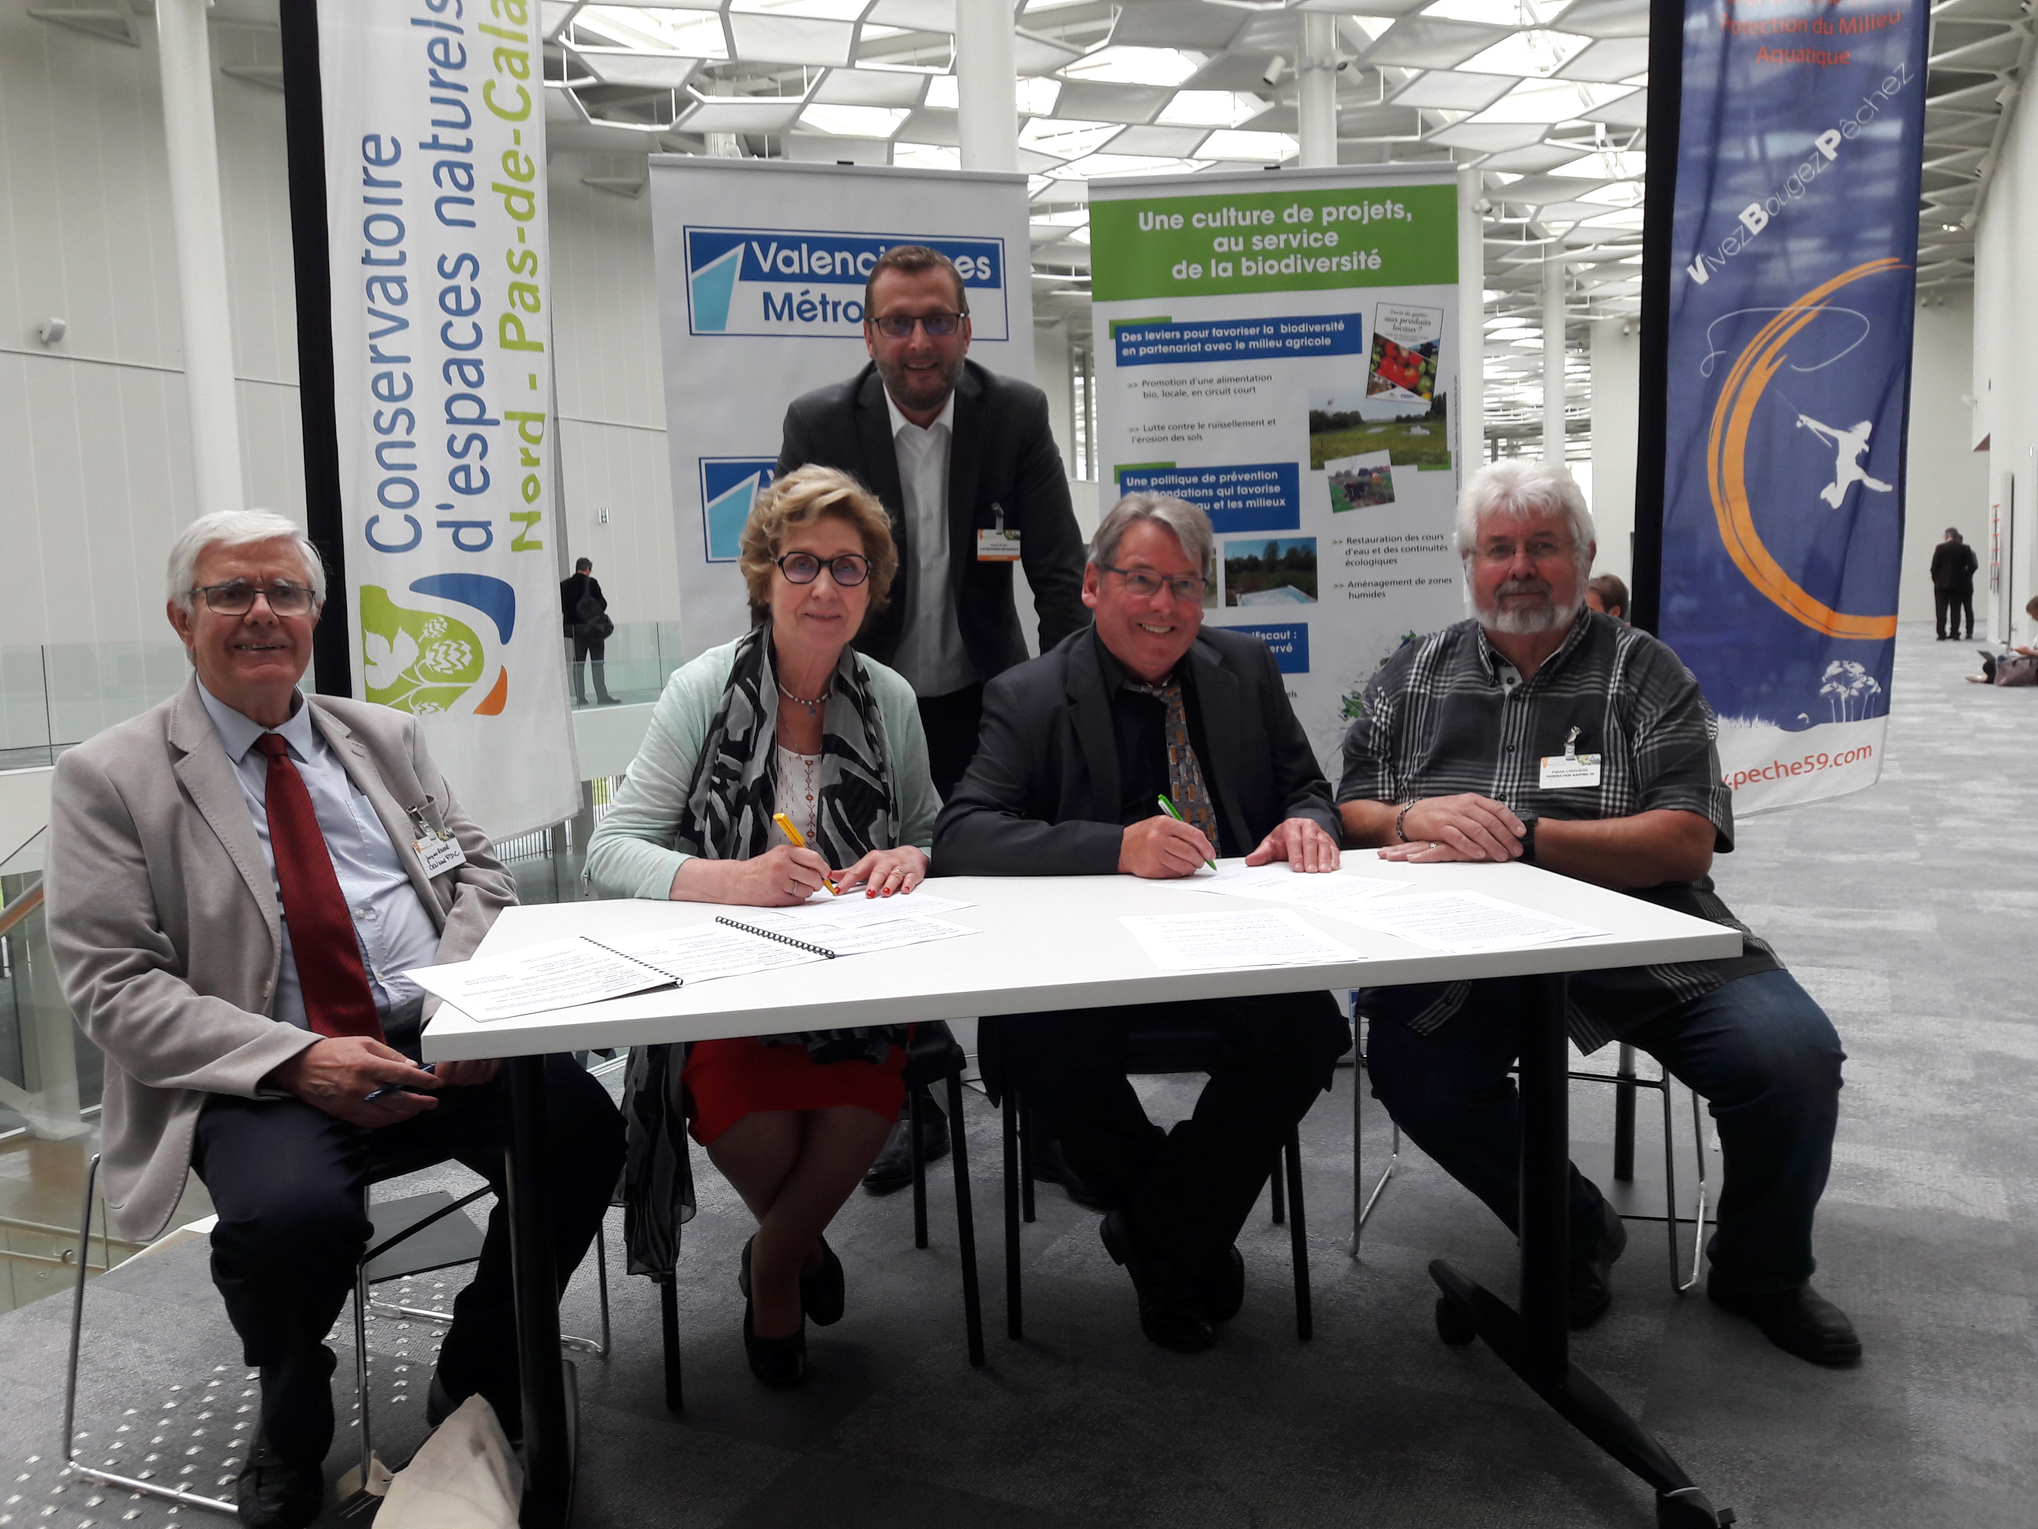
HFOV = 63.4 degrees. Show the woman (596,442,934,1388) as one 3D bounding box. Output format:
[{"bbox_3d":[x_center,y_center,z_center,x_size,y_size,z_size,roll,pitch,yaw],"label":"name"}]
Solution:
[{"bbox_3d":[-0.372,0.241,2.415,0.520,1.330,0.700,-3,6,-9],"label":"woman"}]

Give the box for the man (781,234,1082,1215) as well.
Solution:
[{"bbox_3d":[-0.156,-0.016,2.953,0.540,1.720,0.700,-2,6,-3],"label":"man"}]

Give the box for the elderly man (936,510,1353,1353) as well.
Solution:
[{"bbox_3d":[0.173,0.243,2.467,0.570,1.280,0.700,-2,6,-3],"label":"elderly man"}]

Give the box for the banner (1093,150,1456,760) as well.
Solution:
[{"bbox_3d":[0.615,-0.306,3.831,0.840,2.070,0.200,-2,6,2],"label":"banner"}]

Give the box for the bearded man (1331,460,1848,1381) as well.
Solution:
[{"bbox_3d":[0.847,0.186,2.604,0.720,1.320,0.780,-1,6,14],"label":"bearded man"}]

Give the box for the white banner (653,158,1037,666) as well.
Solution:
[{"bbox_3d":[-0.345,-0.282,3.760,0.850,2.100,0.200,-4,6,-18],"label":"white banner"}]

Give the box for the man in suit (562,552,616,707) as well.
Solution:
[{"bbox_3d":[-5.317,-1.606,20.223,0.550,1.770,0.420,1,6,27],"label":"man in suit"}]

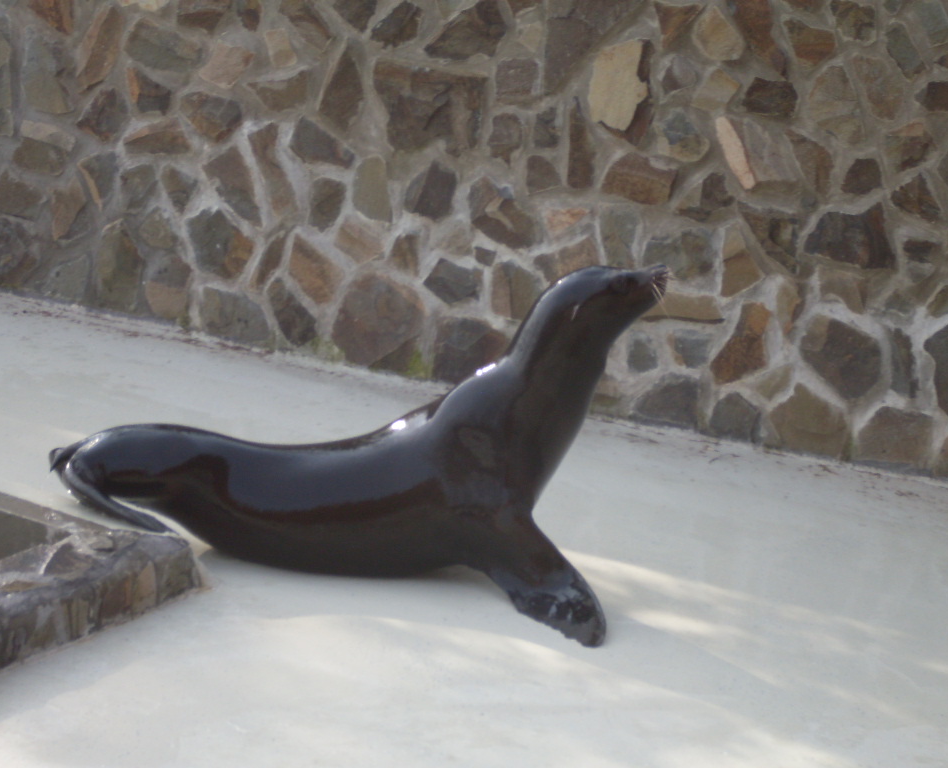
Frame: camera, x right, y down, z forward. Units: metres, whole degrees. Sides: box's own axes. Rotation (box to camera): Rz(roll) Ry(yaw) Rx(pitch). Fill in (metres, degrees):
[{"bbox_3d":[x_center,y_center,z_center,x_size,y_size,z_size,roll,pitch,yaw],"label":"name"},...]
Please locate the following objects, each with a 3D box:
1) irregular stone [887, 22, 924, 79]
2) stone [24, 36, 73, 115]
[{"bbox_3d":[1.097,-0.848,8.570,0.104,0.141,0.057,11,19,28],"label":"irregular stone"},{"bbox_3d":[-1.227,-0.912,9.863,0.171,0.242,0.102,11,23,28],"label":"stone"}]

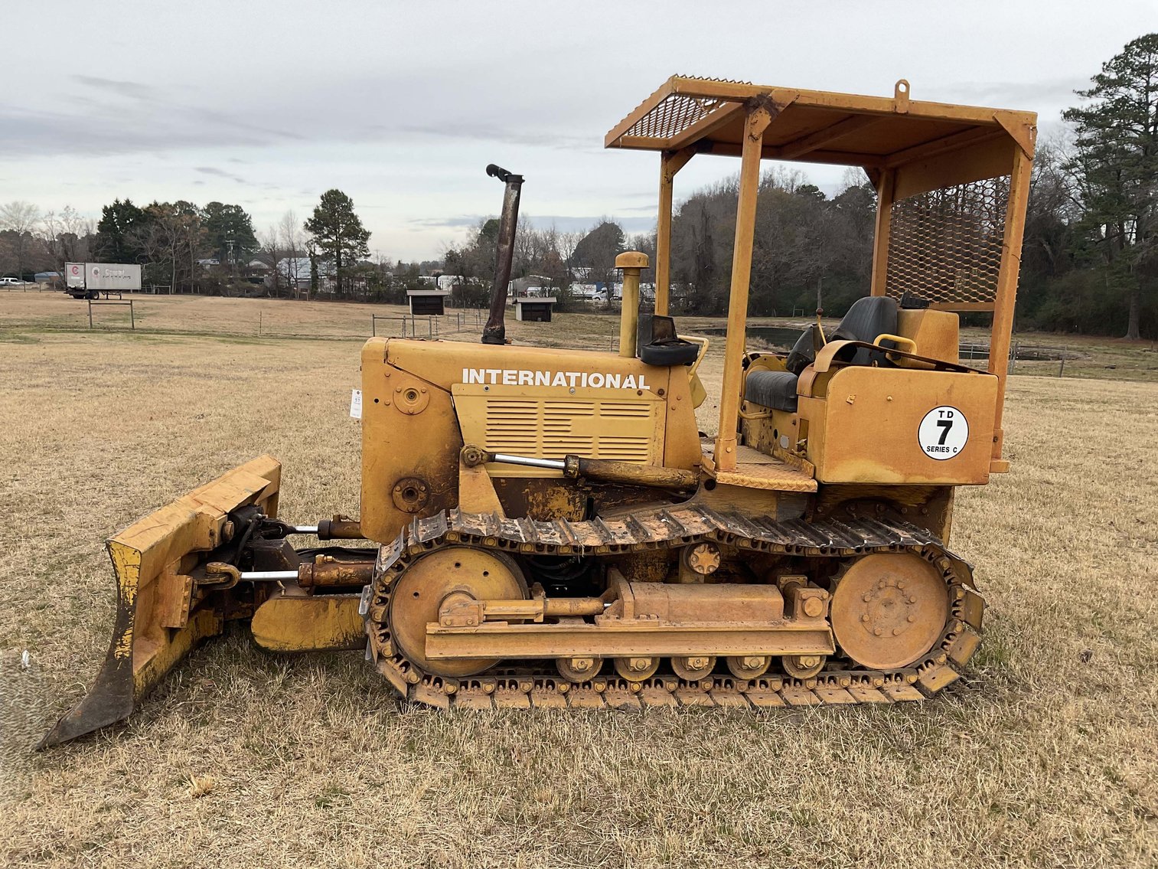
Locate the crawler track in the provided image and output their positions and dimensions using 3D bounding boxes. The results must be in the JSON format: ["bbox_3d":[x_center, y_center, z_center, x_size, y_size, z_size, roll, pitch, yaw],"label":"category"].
[{"bbox_3d":[0.423,0.741,4.156,2.620,0.775,0.410,1,8,-9],"label":"crawler track"}]

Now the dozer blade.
[{"bbox_3d":[-1.765,0.618,4.513,0.430,0.790,2.000,2,8,-2],"label":"dozer blade"}]

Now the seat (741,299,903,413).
[{"bbox_3d":[1.202,-0.407,4.787,0.600,0.560,0.510,1,8,-9],"label":"seat"}]

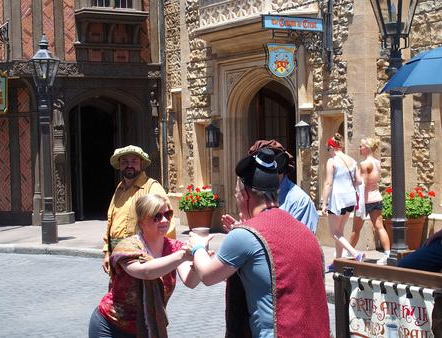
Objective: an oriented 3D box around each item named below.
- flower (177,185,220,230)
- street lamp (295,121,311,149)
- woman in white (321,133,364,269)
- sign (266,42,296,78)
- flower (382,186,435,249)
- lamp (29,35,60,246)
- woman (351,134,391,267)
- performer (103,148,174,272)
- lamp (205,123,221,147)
[{"bbox_3d":[-0.395,0.714,14.800,0.740,0.860,0.760,-1,2,0],"label":"flower"},{"bbox_3d":[1.284,-0.540,12.700,0.270,0.440,0.260,-3,2,-34],"label":"street lamp"},{"bbox_3d":[1.481,0.405,9.750,0.470,1.670,0.550,-3,2,-38],"label":"woman in white"},{"bbox_3d":[0.856,-1.554,11.600,0.540,0.530,0.080,-3,2,-34],"label":"sign"},{"bbox_3d":[2.651,0.707,11.400,0.700,0.910,0.720,-1,2,0],"label":"flower"},{"bbox_3d":[-2.840,-0.483,13.200,0.500,3.420,0.500,0,2,34],"label":"lamp"},{"bbox_3d":[1.879,0.402,10.450,0.450,1.620,0.620,-3,2,-43],"label":"woman"},{"bbox_3d":[-0.684,0.658,6.850,0.600,1.730,0.420,-1,2,25],"label":"performer"},{"bbox_3d":[-0.150,-0.599,14.200,0.280,0.460,0.270,-3,2,-34],"label":"lamp"}]

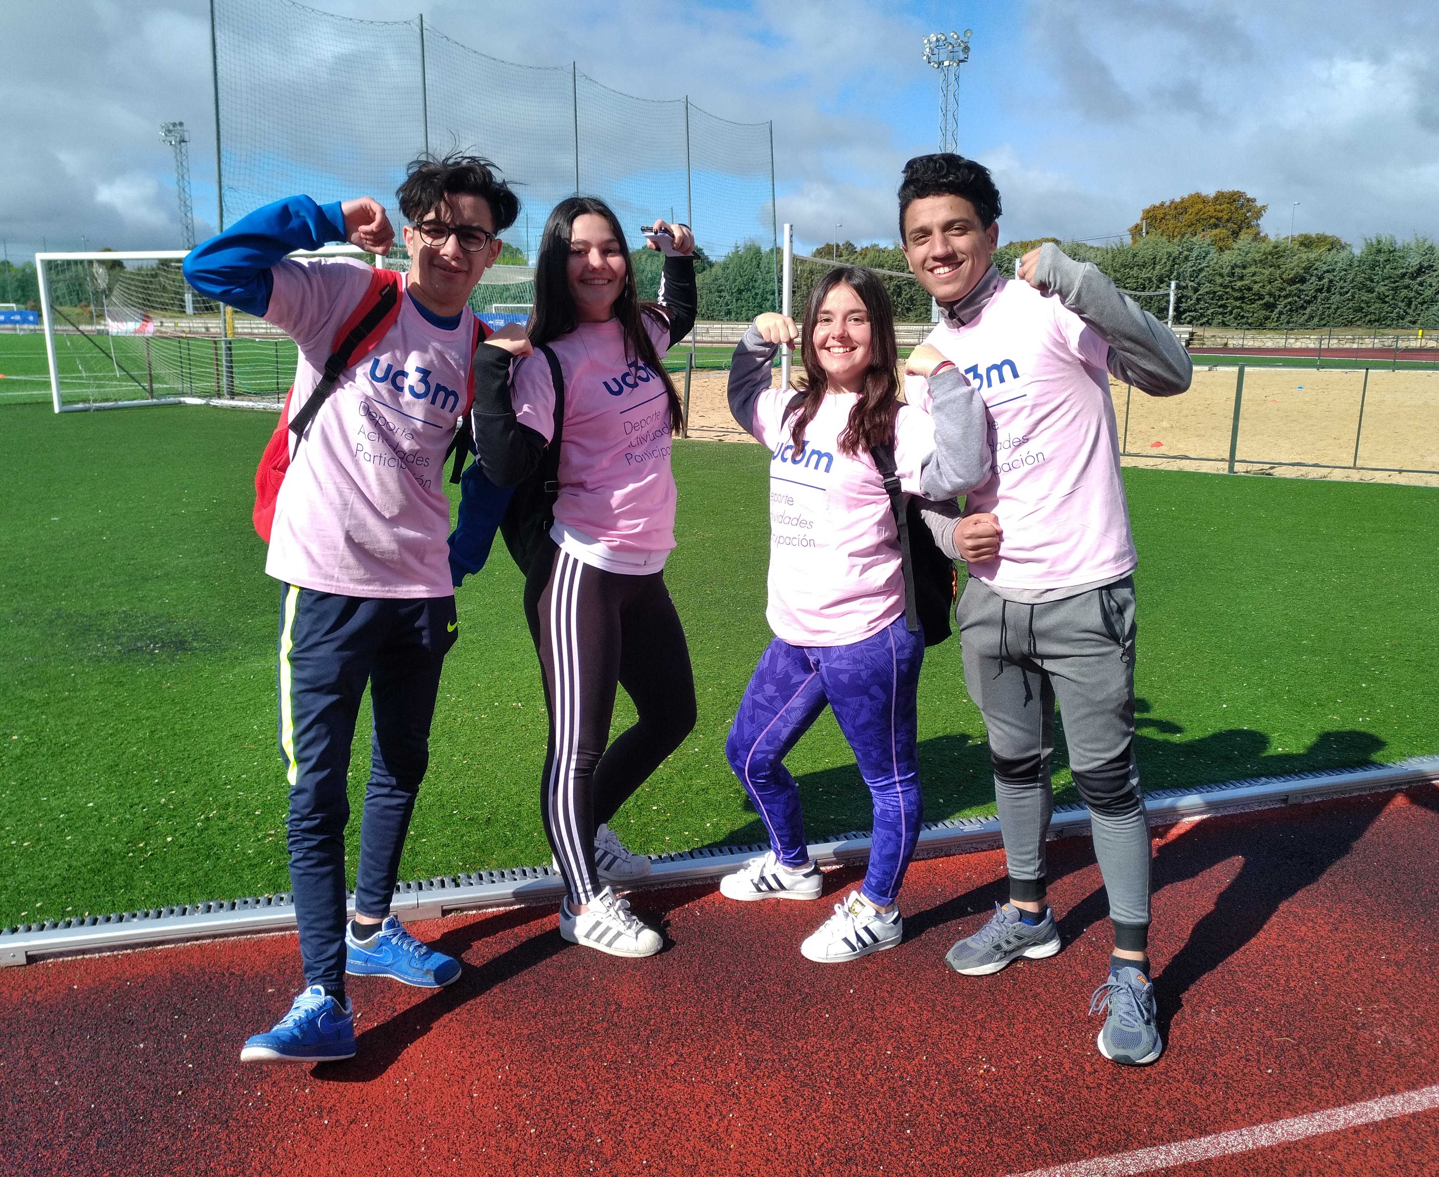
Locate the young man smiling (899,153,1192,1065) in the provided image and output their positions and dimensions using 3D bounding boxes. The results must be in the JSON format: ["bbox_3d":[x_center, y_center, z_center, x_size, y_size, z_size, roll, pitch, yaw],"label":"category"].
[{"bbox_3d":[0.681,0.086,2.096,0.550,1.750,0.500,11,18,36],"label":"young man smiling"}]

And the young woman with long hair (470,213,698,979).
[{"bbox_3d":[-0.290,0.033,2.370,0.450,1.700,0.530,13,19,40],"label":"young woman with long hair"}]

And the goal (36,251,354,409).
[{"bbox_3d":[-6.445,-3.638,15.072,6.900,2.330,2.100,7,16,24],"label":"goal"}]

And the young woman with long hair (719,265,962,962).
[{"bbox_3d":[0.270,0.094,2.403,0.590,1.575,0.470,13,19,40],"label":"young woman with long hair"}]

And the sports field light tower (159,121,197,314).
[{"bbox_3d":[-52.134,-35.602,100.431,2.800,17.800,2.300,8,16,26],"label":"sports field light tower"}]

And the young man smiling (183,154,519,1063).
[{"bbox_3d":[-0.681,0.083,2.069,0.650,1.745,0.480,-10,18,-37],"label":"young man smiling"}]

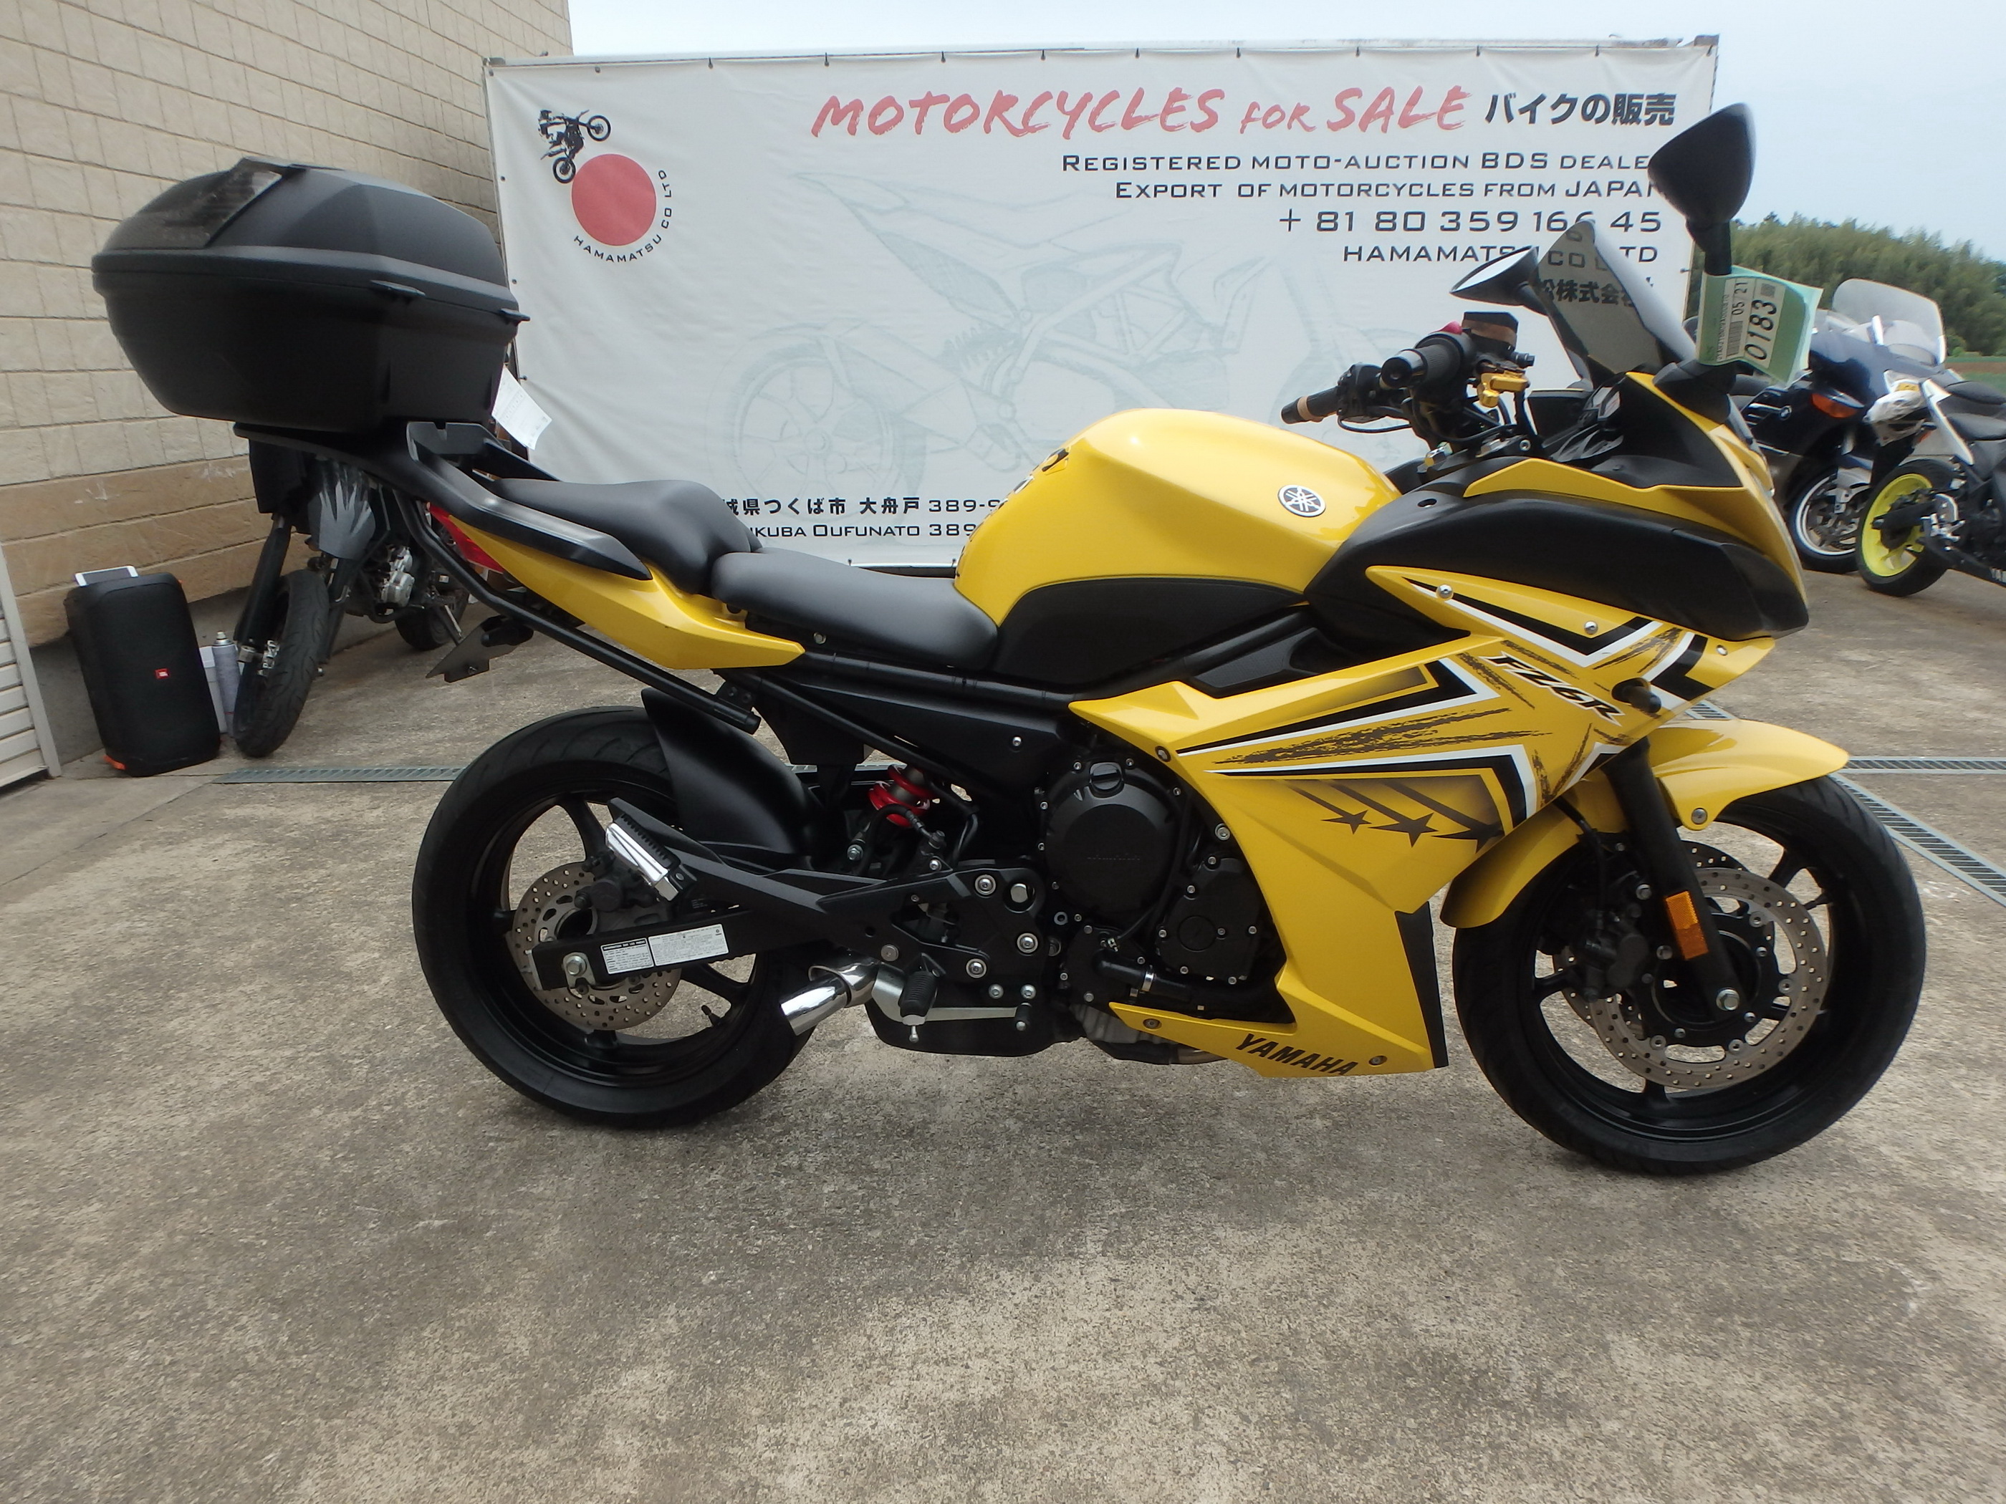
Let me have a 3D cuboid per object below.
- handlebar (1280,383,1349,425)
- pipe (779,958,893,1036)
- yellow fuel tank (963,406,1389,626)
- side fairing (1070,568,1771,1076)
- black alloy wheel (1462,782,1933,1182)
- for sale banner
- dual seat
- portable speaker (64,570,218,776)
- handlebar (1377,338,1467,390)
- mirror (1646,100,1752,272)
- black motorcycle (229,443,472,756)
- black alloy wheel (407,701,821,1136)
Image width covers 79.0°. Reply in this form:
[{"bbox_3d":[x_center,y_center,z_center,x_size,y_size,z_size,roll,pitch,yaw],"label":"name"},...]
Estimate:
[{"bbox_3d":[0.456,-0.514,1.785,0.042,0.042,0.130,-11,2,-33],"label":"handlebar"},{"bbox_3d":[-0.213,0.317,1.582,0.160,0.072,0.065,-28,14,0],"label":"pipe"},{"bbox_3d":[0.209,-0.302,1.548,0.560,0.265,0.350,1,13,4],"label":"yellow fuel tank"},{"bbox_3d":[0.473,0.107,1.423,0.790,0.650,0.210,1,13,6],"label":"side fairing"},{"bbox_3d":[0.899,0.282,1.604,0.600,0.600,0.122,0,10,1],"label":"black alloy wheel"},{"bbox_3d":[0.388,-2.210,6.319,5.992,2.509,0.050,1,17,4],"label":"for sale banner"},{"bbox_3d":[-0.327,-0.245,1.605,0.680,0.235,0.290,1,13,6],"label":"dual seat"},{"bbox_3d":[-2.428,-0.218,3.449,0.232,0.497,0.250,12,21,38],"label":"portable speaker"},{"bbox_3d":[0.417,-0.387,1.204,0.135,0.042,0.042,-26,29,-32],"label":"handlebar"},{"bbox_3d":[0.663,-0.531,1.150,0.095,0.160,0.150,8,19,25],"label":"mirror"},{"bbox_3d":[-2.204,-0.748,4.077,0.800,1.140,2.100,-2,17,-8],"label":"black motorcycle"},{"bbox_3d":[-0.534,0.243,1.737,0.622,0.622,0.160,1,13,6],"label":"black alloy wheel"}]

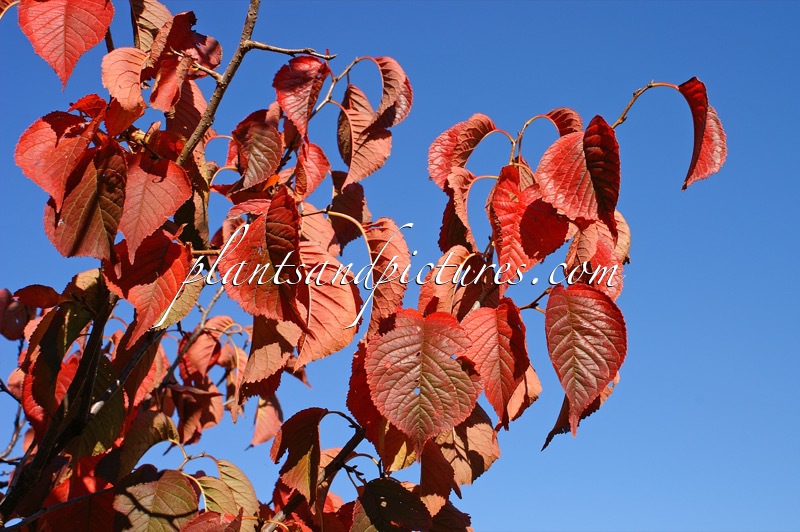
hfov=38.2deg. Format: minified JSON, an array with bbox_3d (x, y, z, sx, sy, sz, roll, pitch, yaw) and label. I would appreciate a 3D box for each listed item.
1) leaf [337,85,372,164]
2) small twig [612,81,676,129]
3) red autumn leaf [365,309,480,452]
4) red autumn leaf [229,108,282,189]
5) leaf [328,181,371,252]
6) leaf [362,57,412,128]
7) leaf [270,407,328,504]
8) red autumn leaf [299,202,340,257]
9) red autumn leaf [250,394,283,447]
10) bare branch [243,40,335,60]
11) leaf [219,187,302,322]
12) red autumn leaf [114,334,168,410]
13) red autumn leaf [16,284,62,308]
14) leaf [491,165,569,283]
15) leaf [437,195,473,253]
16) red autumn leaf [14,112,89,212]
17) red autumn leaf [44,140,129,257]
[{"bbox_3d":[-0.041,-0.140,1.150,0.048,0.083,0.030,-5,-15,17],"label":"leaf"},{"bbox_3d":[0.208,-0.137,0.980,0.053,0.041,0.012,0,-17,0],"label":"small twig"},{"bbox_3d":[0.016,0.084,0.850,0.086,0.108,0.030,1,-16,0],"label":"red autumn leaf"},{"bbox_3d":[-0.123,-0.100,1.000,0.042,0.061,0.028,4,-18,-14],"label":"red autumn leaf"},{"bbox_3d":[-0.046,-0.045,1.060,0.037,0.063,0.022,3,-17,-10],"label":"leaf"},{"bbox_3d":[-0.010,-0.135,0.900,0.038,0.061,0.048,6,-13,-27],"label":"leaf"},{"bbox_3d":[-0.084,0.159,0.970,0.046,0.081,0.030,0,-17,0],"label":"leaf"},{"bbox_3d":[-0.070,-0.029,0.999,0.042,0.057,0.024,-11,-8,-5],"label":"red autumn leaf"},{"bbox_3d":[-0.167,0.193,1.450,0.045,0.078,0.025,12,-15,-11],"label":"red autumn leaf"},{"bbox_3d":[-0.086,-0.168,0.900,0.075,0.012,0.012,7,-12,2],"label":"bare branch"},{"bbox_3d":[-0.111,-0.011,0.921,0.065,0.105,0.039,-8,-11,10],"label":"leaf"},{"bbox_3d":[-0.242,0.100,1.080,0.046,0.067,0.030,4,-18,-14],"label":"red autumn leaf"},{"bbox_3d":[-0.408,0.035,1.300,0.052,0.027,0.035,-7,-21,17],"label":"red autumn leaf"},{"bbox_3d":[0.107,-0.035,0.951,0.064,0.095,0.034,-2,-11,5],"label":"leaf"},{"bbox_3d":[0.048,-0.045,0.989,0.031,0.076,0.034,-19,-10,30],"label":"leaf"},{"bbox_3d":[-0.262,-0.080,0.870,0.064,0.084,0.034,8,-13,20],"label":"red autumn leaf"},{"bbox_3d":[-0.263,-0.054,0.970,0.054,0.095,0.030,-3,-17,10],"label":"red autumn leaf"}]

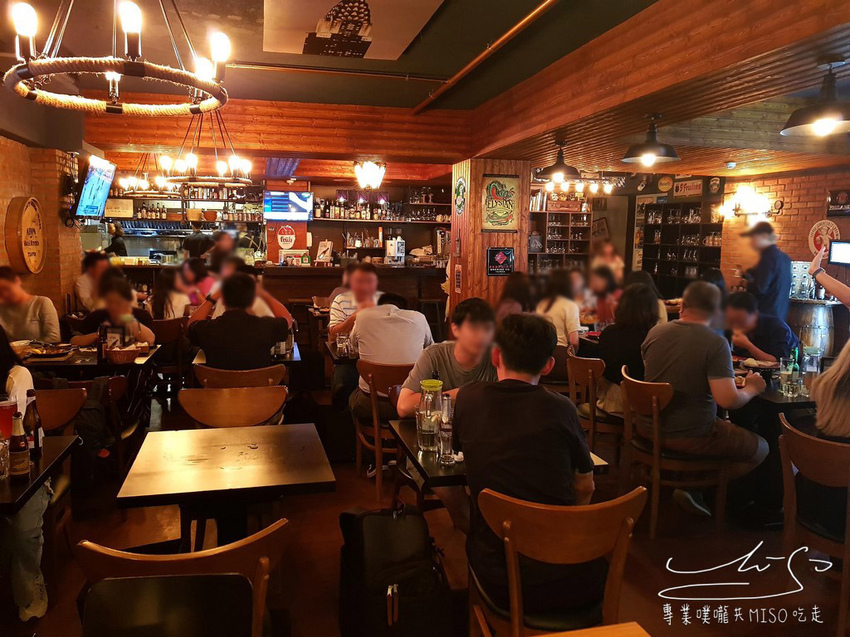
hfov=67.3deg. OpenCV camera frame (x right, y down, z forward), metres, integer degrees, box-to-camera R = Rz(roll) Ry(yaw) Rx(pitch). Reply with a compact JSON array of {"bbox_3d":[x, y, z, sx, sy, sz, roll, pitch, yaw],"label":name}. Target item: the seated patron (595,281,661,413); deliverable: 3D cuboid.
[{"bbox_3d":[1.420,0.400,4.245,0.750,1.240,0.460,-1,7,-17],"label":"seated patron"}]

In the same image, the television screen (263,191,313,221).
[{"bbox_3d":[-1.946,-1.611,9.100,0.715,0.415,0.060,1,6,-4],"label":"television screen"}]

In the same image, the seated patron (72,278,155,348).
[{"bbox_3d":[-2.136,0.294,4.496,0.560,1.180,0.850,0,7,-12],"label":"seated patron"}]

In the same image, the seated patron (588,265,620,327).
[{"bbox_3d":[1.773,0.120,6.343,0.700,1.310,0.480,-4,8,-35],"label":"seated patron"}]

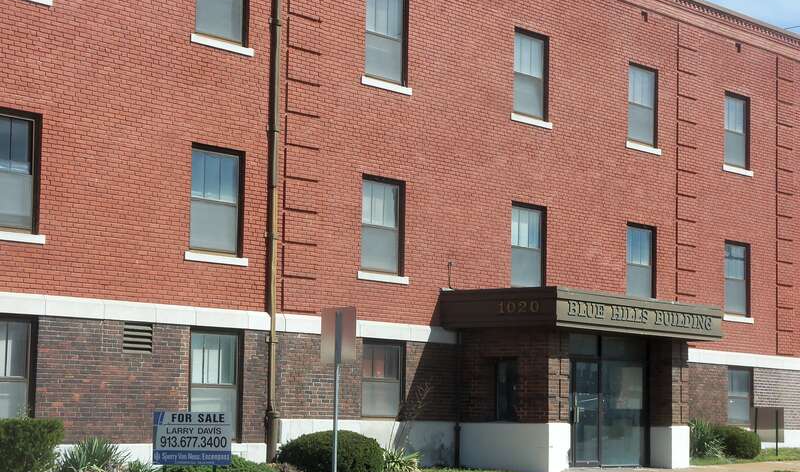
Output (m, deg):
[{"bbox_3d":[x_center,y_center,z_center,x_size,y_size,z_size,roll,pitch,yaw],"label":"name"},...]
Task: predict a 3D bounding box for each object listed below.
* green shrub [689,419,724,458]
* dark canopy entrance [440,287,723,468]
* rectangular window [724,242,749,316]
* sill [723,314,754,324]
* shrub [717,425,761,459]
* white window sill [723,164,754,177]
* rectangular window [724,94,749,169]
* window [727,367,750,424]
[{"bbox_3d":[6.341,4.206,38.500,0.900,0.820,0.920,1,-6,0],"label":"green shrub"},{"bbox_3d":[3.547,2.824,35.062,2.529,3.219,5.902,-4,-7,38],"label":"dark canopy entrance"},{"bbox_3d":[7.571,0.976,41.774,0.150,1.656,1.168,-4,-8,38],"label":"rectangular window"},{"bbox_3d":[7.683,1.891,42.011,0.180,0.130,1.400,-4,-8,39],"label":"sill"},{"bbox_3d":[7.249,4.401,39.592,0.900,0.700,0.920,1,-6,0],"label":"shrub"},{"bbox_3d":[7.830,-1.494,42.953,0.180,0.133,1.430,-4,-7,38],"label":"white window sill"},{"bbox_3d":[7.620,-2.368,42.125,0.150,1.668,1.168,-4,-8,38],"label":"rectangular window"},{"bbox_3d":[7.683,3.640,41.872,0.150,1.320,1.150,-4,-8,39],"label":"window"}]

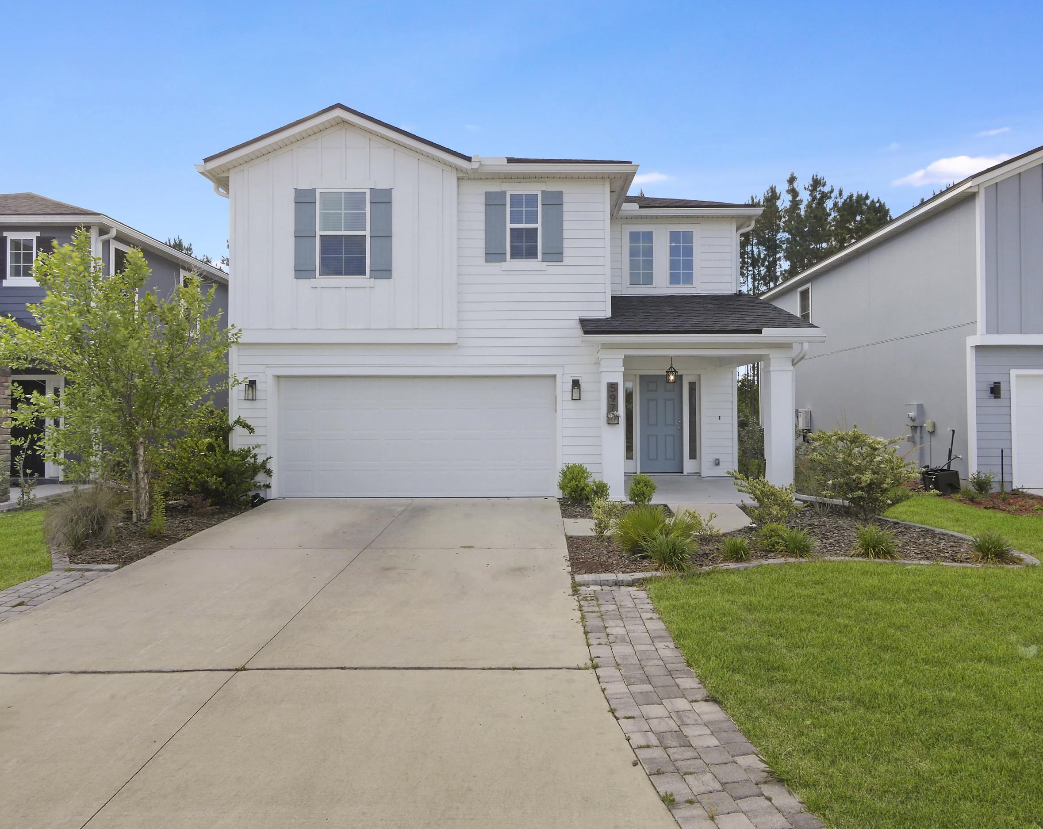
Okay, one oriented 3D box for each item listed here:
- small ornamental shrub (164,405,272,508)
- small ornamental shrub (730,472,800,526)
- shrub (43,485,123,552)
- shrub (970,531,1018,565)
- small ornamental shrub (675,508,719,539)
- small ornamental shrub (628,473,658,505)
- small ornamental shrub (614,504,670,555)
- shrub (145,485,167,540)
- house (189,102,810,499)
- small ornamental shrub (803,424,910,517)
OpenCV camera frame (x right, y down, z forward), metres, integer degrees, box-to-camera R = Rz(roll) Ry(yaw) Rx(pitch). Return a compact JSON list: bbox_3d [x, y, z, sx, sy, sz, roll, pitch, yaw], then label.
[{"bbox_3d":[-4.984,0.645,10.500,1.775,1.616,1.500,0,0,0],"label":"small ornamental shrub"},{"bbox_3d":[3.445,1.152,9.050,1.028,0.702,0.880,0,0,0],"label":"small ornamental shrub"},{"bbox_3d":[-5.353,1.203,7.800,0.970,0.687,0.920,0,0,0],"label":"shrub"},{"bbox_3d":[5.252,1.431,7.100,0.528,0.320,0.520,0,0,0],"label":"shrub"},{"bbox_3d":[2.237,1.365,8.150,0.562,0.370,0.500,0,0,0],"label":"small ornamental shrub"},{"bbox_3d":[1.890,1.190,9.950,0.457,0.564,0.450,0,0,0],"label":"small ornamental shrub"},{"bbox_3d":[1.434,1.314,7.600,0.678,0.480,0.680,0,0,0],"label":"small ornamental shrub"},{"bbox_3d":[-4.667,1.211,8.150,0.265,0.648,0.260,0,0,0],"label":"shrub"},{"bbox_3d":[-0.200,-2.370,16.600,10.250,7.650,12.800,0,0,0],"label":"house"},{"bbox_3d":[5.056,0.836,9.600,1.636,1.296,1.450,0,0,0],"label":"small ornamental shrub"}]

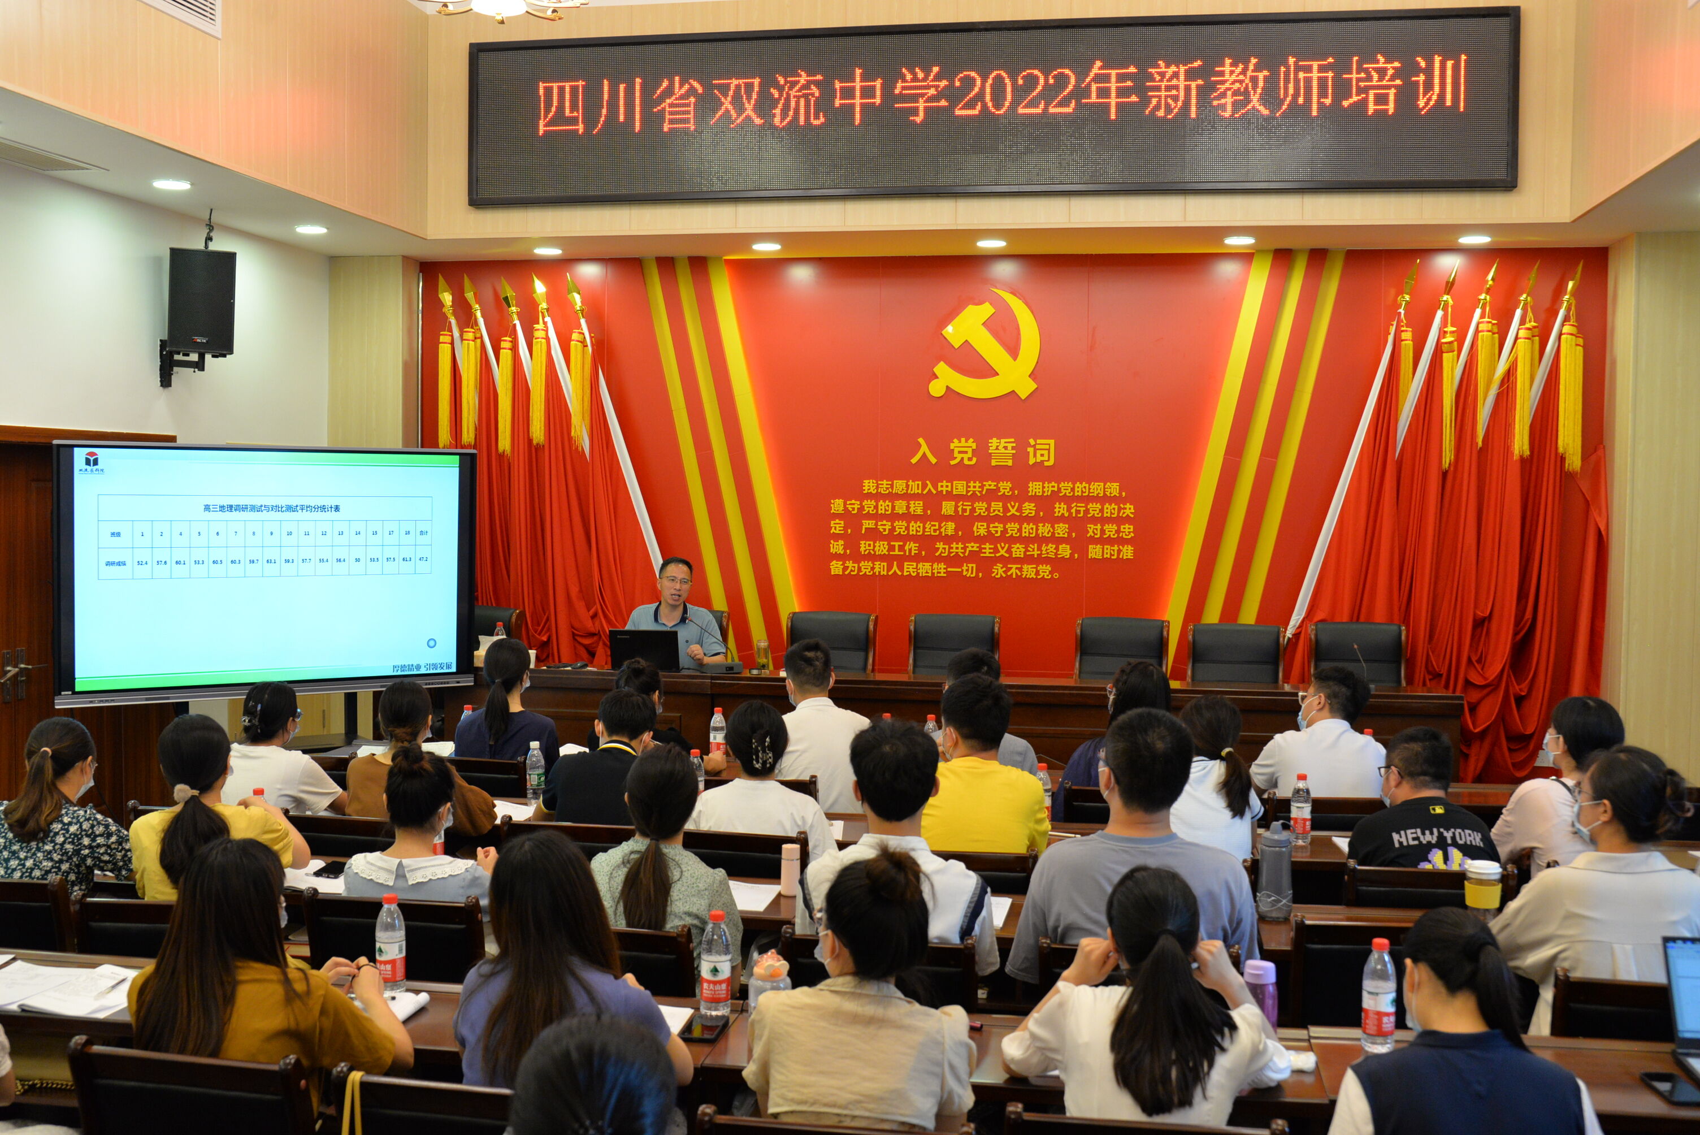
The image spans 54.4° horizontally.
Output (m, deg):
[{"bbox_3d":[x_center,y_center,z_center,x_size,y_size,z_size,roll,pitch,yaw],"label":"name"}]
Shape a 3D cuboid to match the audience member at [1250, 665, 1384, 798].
[{"bbox_3d":[1.570,0.992,5.894,0.500,1.319,0.750,0,3,-13],"label":"audience member"}]

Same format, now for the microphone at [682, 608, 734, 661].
[{"bbox_3d":[-0.741,0.370,8.657,0.310,0.290,0.100,3,3,40],"label":"microphone"}]

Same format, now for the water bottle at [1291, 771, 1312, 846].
[{"bbox_3d":[1.506,0.807,5.511,0.065,0.232,0.065,1,3,9],"label":"water bottle"}]

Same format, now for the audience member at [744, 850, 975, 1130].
[{"bbox_3d":[0.035,1.112,2.990,0.450,1.260,0.740,1,3,4],"label":"audience member"}]

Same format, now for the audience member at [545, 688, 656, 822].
[{"bbox_3d":[-0.702,1.009,5.302,0.490,1.286,0.750,1,3,4],"label":"audience member"}]

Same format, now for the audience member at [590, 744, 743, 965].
[{"bbox_3d":[-0.424,1.063,4.193,0.450,1.284,0.750,1,3,4],"label":"audience member"}]

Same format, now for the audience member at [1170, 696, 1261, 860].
[{"bbox_3d":[1.032,1.017,4.946,0.430,1.290,0.740,1,3,7],"label":"audience member"}]

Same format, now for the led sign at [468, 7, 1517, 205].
[{"bbox_3d":[0.623,-2.405,8.774,5.537,0.895,0.110,1,3,10],"label":"led sign"}]

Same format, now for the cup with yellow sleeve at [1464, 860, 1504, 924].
[{"bbox_3d":[1.694,0.877,4.423,0.095,0.182,0.095,1,3,9],"label":"cup with yellow sleeve"}]

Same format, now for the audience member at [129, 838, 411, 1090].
[{"bbox_3d":[-1.051,1.103,3.227,0.520,1.230,0.760,1,3,15],"label":"audience member"}]

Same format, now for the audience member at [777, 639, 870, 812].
[{"bbox_3d":[-0.106,0.949,6.524,0.490,1.350,0.700,1,3,6],"label":"audience member"}]

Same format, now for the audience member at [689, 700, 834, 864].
[{"bbox_3d":[-0.249,1.044,5.446,0.480,1.260,0.700,1,3,5],"label":"audience member"}]

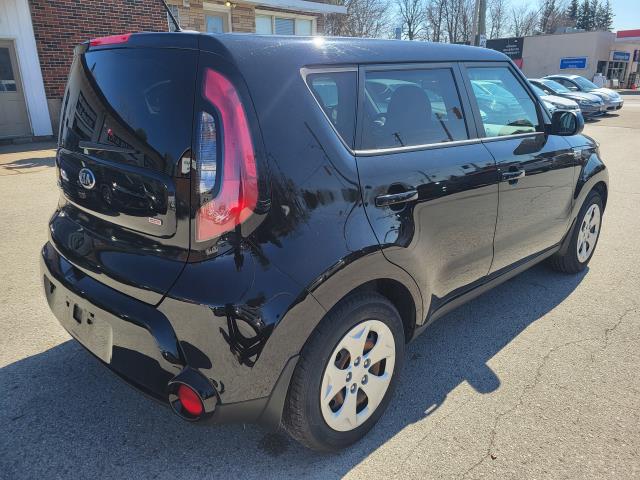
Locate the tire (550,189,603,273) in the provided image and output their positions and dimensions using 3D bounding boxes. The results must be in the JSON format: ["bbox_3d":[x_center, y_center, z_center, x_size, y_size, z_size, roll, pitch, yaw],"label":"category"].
[{"bbox_3d":[1.928,-0.066,3.622,0.650,0.650,0.210,-17,23,-42],"label":"tire"}]

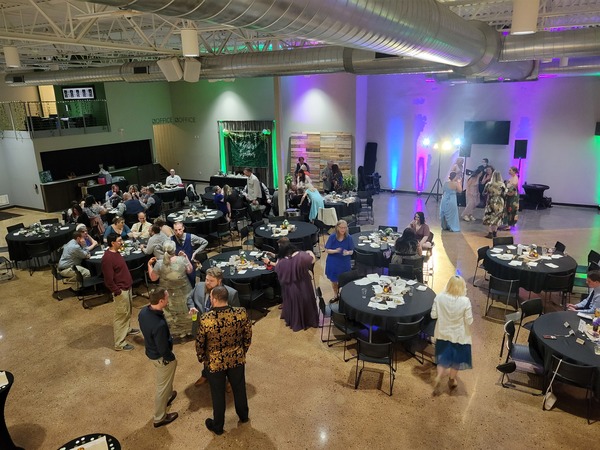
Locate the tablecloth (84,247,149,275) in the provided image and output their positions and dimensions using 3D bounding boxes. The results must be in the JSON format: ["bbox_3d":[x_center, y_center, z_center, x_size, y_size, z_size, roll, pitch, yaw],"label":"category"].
[{"bbox_3d":[-3.848,0.900,9.633,1.530,0.760,1.530,-1,16,0],"label":"tablecloth"}]

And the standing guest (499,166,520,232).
[{"bbox_3d":[6.033,-0.807,13.068,0.450,1.720,0.500,4,17,17],"label":"standing guest"}]

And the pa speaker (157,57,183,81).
[{"bbox_3d":[-2.814,-3.479,9.988,0.360,0.520,0.310,5,51,21],"label":"pa speaker"}]

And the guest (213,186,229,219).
[{"bbox_3d":[-2.211,-0.478,13.109,0.580,1.420,0.480,-1,16,0],"label":"guest"}]

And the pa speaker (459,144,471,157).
[{"bbox_3d":[5.507,-2.577,14.935,0.390,0.600,0.350,7,19,26],"label":"pa speaker"}]

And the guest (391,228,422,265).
[{"bbox_3d":[2.125,0.643,9.099,0.550,1.280,0.780,-5,16,-14],"label":"guest"}]

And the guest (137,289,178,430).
[{"bbox_3d":[-1.662,1.543,5.492,0.480,1.750,0.500,-15,21,-38],"label":"guest"}]

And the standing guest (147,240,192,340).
[{"bbox_3d":[-2.065,1.044,7.370,0.680,1.660,0.480,-3,16,-7],"label":"standing guest"}]

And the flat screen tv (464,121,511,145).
[{"bbox_3d":[6.483,-3.193,15.644,1.460,0.820,0.080,7,18,28],"label":"flat screen tv"}]

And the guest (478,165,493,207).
[{"bbox_3d":[5.575,-0.946,13.492,0.500,1.620,0.400,10,20,35],"label":"guest"}]

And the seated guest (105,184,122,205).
[{"bbox_3d":[-5.716,-0.634,14.186,0.540,1.280,0.750,-6,17,-17],"label":"seated guest"}]

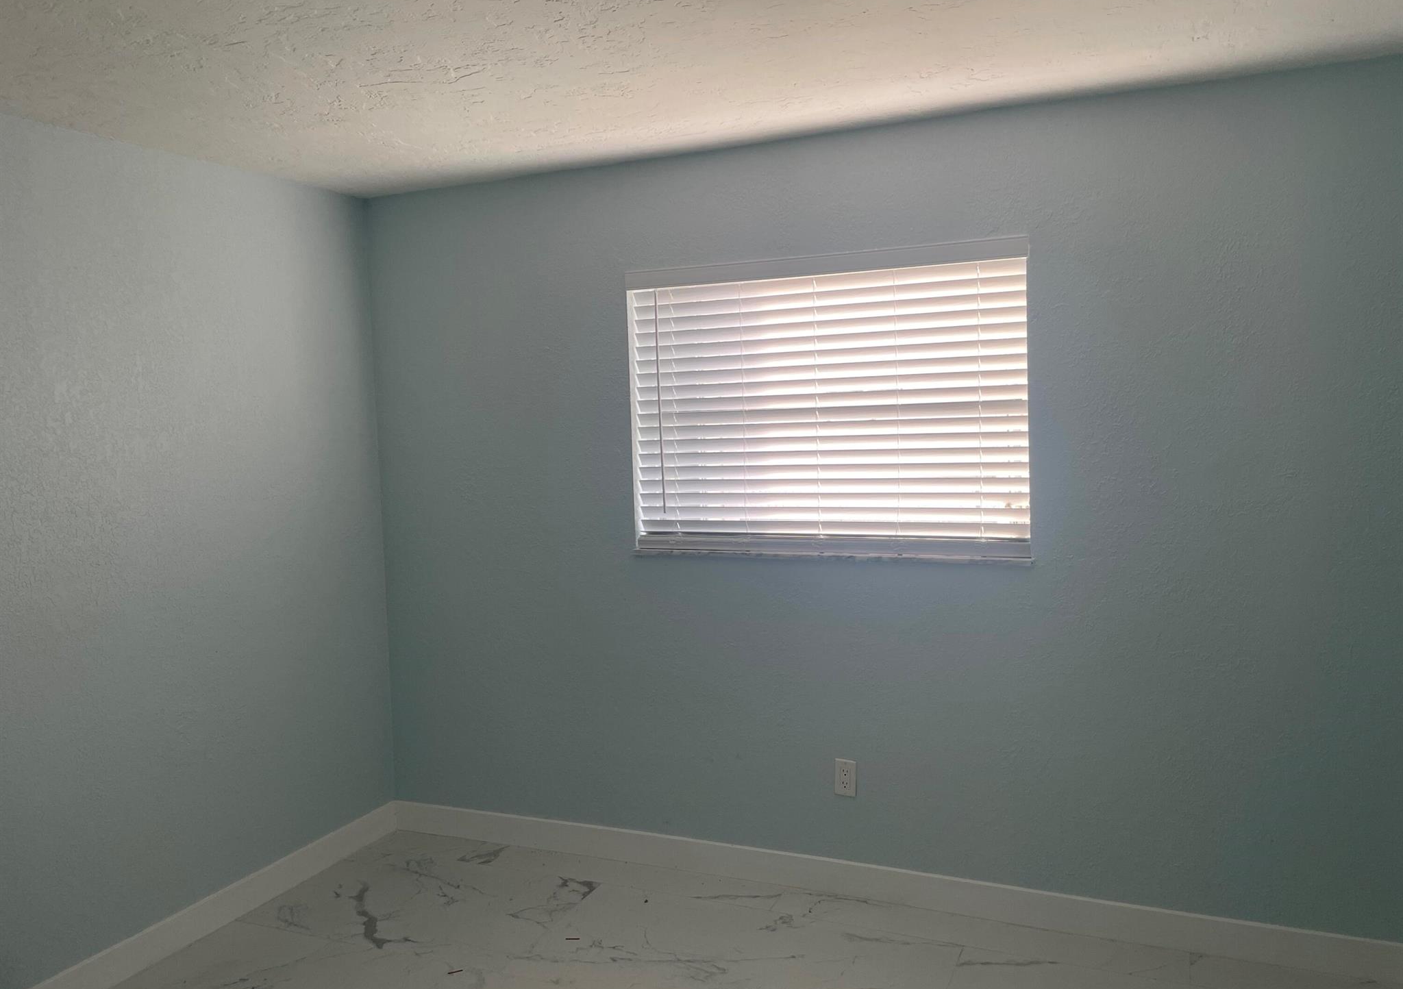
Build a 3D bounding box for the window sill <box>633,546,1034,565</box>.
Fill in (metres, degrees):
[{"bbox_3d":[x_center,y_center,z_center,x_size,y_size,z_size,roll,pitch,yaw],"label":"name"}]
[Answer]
[{"bbox_3d":[0.389,0.195,3.375,1.305,0.022,0.090,0,4,23],"label":"window sill"}]

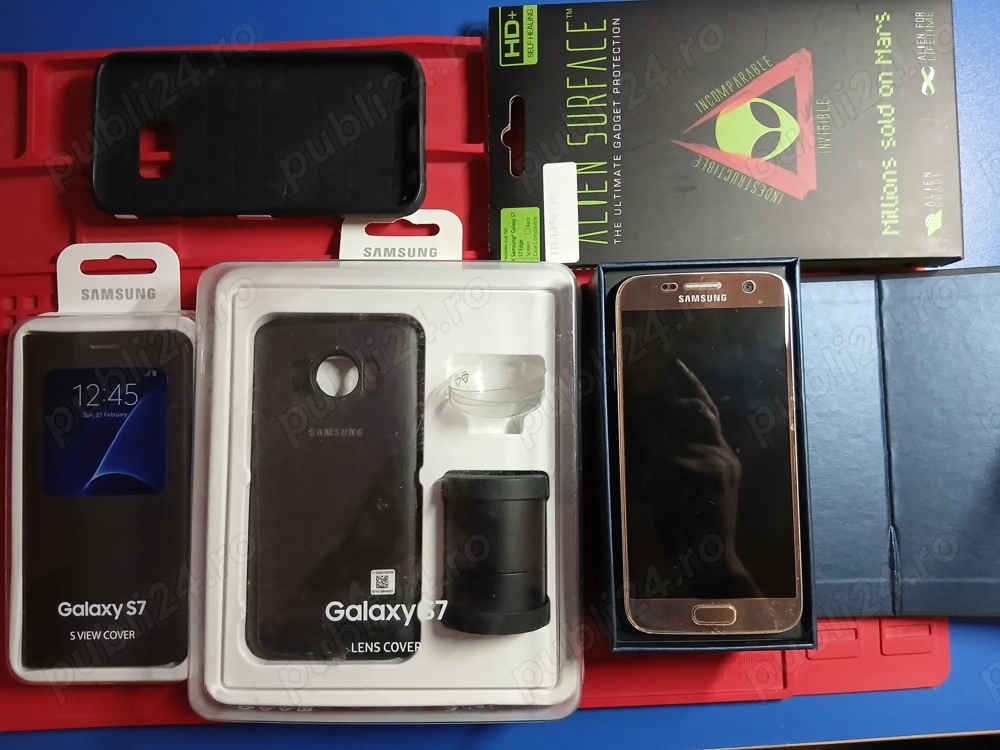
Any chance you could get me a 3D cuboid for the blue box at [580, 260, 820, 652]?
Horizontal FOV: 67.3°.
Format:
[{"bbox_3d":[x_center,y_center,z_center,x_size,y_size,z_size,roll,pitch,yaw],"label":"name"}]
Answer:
[{"bbox_3d":[0.081,0.032,0.316,0.078,0.048,0.151,-1,87,1],"label":"blue box"}]

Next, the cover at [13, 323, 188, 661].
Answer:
[{"bbox_3d":[-0.171,0.054,0.332,0.073,0.014,0.146,0,88,1],"label":"cover"}]

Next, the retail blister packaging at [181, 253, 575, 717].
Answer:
[{"bbox_3d":[-0.045,0.045,0.317,0.153,0.045,0.180,0,87,1],"label":"retail blister packaging"}]

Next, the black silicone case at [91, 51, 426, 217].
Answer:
[{"bbox_3d":[-0.108,-0.108,0.342,0.150,0.011,0.075,0,87,1],"label":"black silicone case"}]

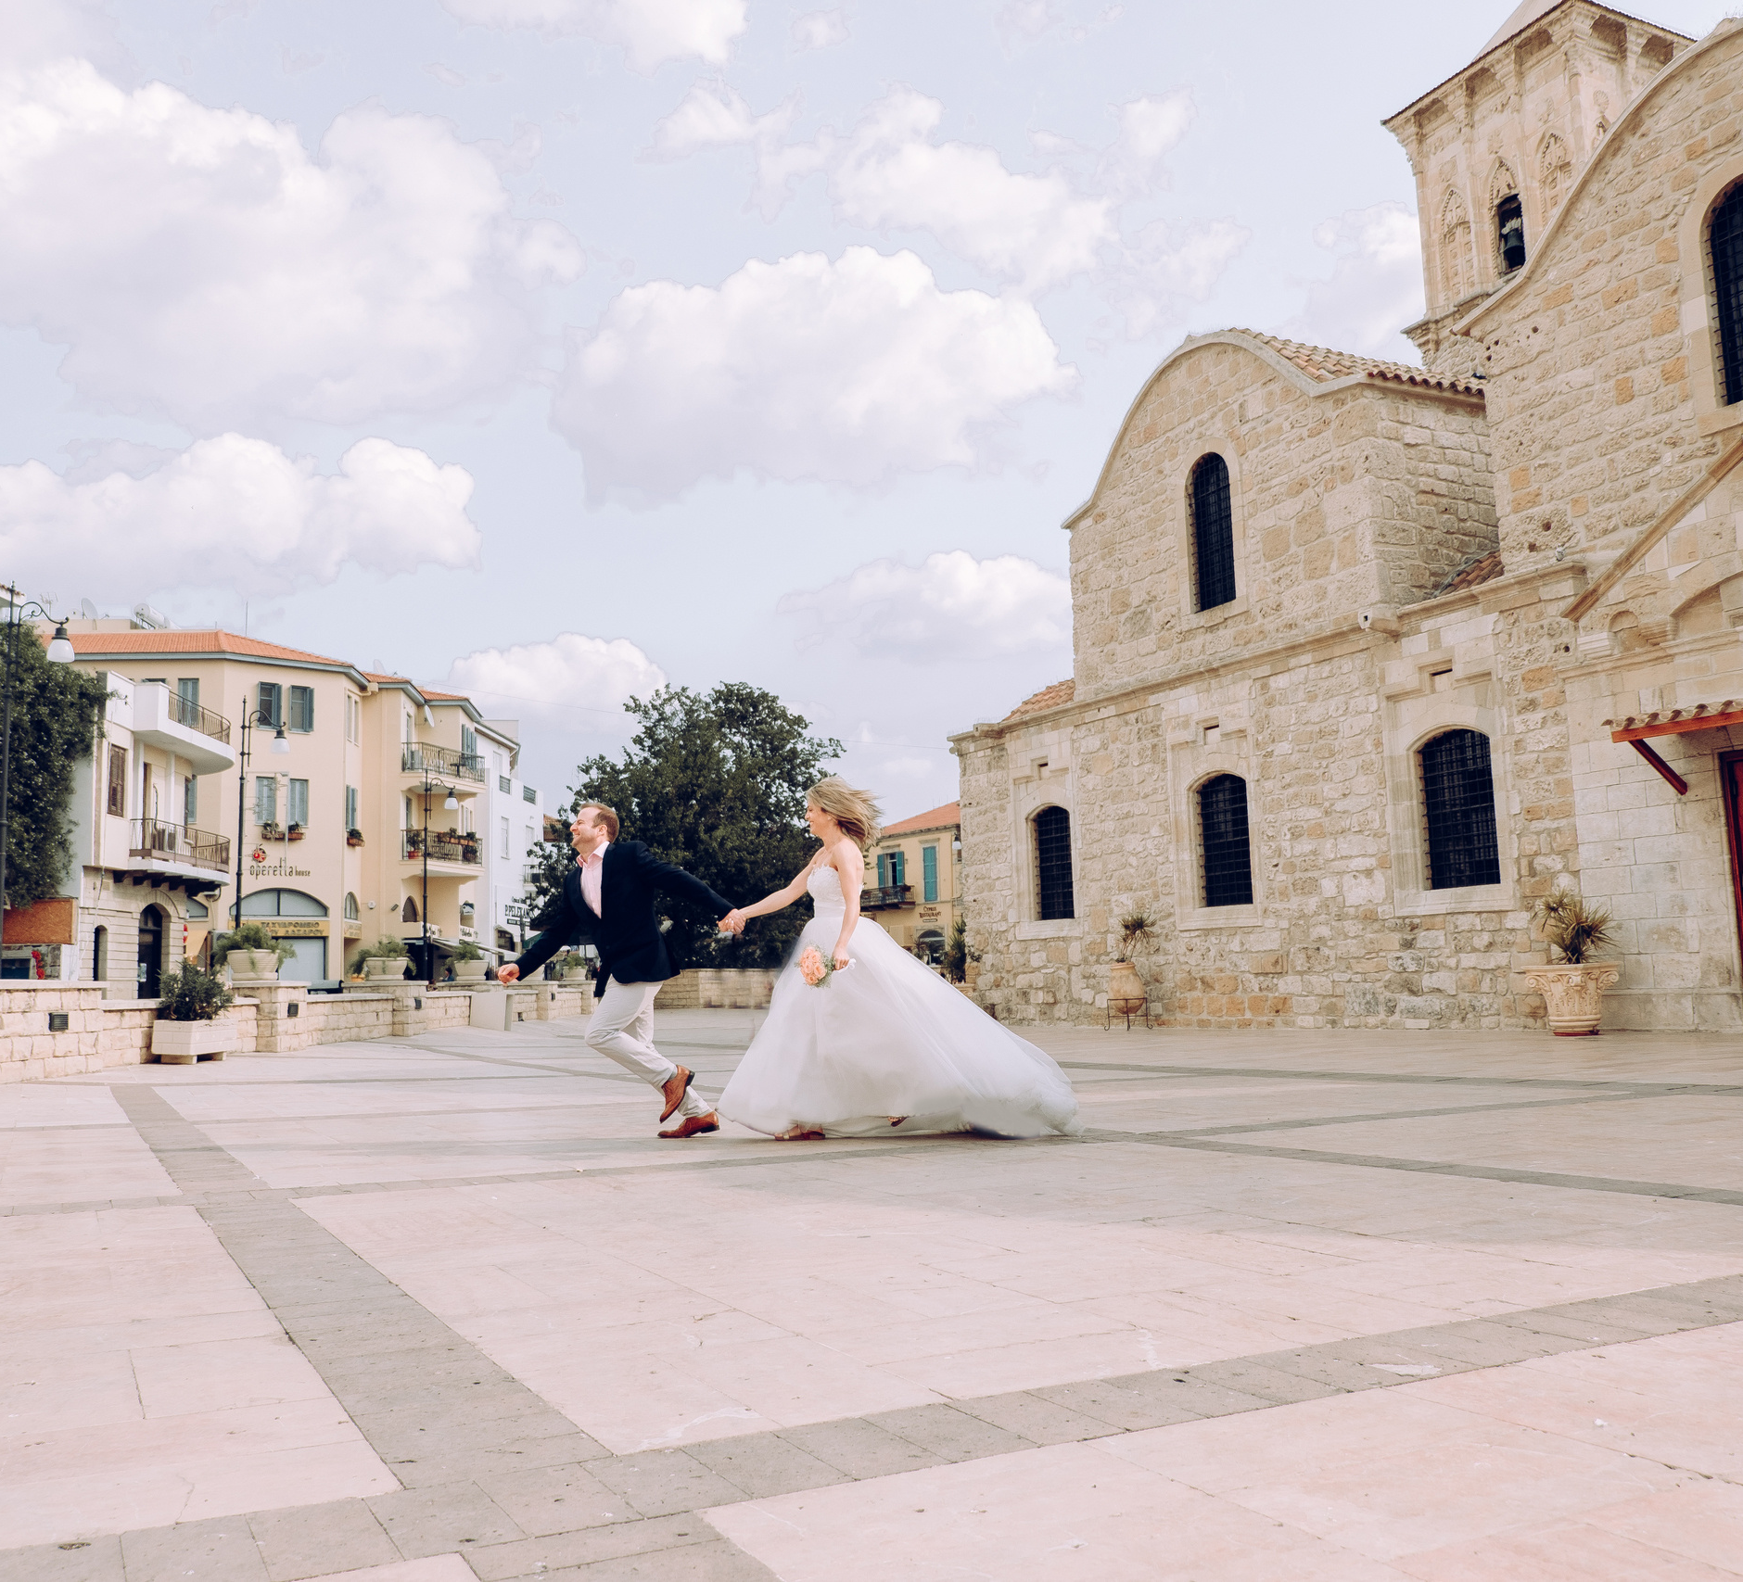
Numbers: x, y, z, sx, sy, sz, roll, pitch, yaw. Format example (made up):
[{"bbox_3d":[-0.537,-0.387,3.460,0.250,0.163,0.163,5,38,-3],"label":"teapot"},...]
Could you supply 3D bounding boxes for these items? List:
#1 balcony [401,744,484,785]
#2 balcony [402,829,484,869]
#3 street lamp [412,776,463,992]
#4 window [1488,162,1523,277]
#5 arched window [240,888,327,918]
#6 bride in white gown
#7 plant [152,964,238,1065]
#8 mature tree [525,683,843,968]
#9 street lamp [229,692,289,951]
[{"bbox_3d":[-15.188,-0.746,55.949,1.150,1.250,4.000,-4,-7,14],"label":"balcony"},{"bbox_3d":[-15.188,2.220,55.950,1.150,1.250,4.000,-4,-7,14],"label":"balcony"},{"bbox_3d":[-10.733,2.729,39.273,0.900,6.470,0.380,-2,-7,1],"label":"street lamp"},{"bbox_3d":[11.325,-10.113,28.050,0.300,2.090,0.730,2,-8,-30],"label":"window"},{"bbox_3d":[-18.433,3.499,49.339,2.900,0.890,0.200,4,-9,-38],"label":"arched window"},{"bbox_3d":[0.115,0.775,7.270,1.620,1.650,1.100,-2,-7,3],"label":"bride in white gown"},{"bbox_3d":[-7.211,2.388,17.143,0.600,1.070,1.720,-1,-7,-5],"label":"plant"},{"bbox_3d":[-4.577,1.373,38.489,7.400,7.960,7.000,-2,-7,0],"label":"mature tree"},{"bbox_3d":[-11.290,1.447,29.160,0.900,6.510,0.380,-2,-7,1],"label":"street lamp"}]

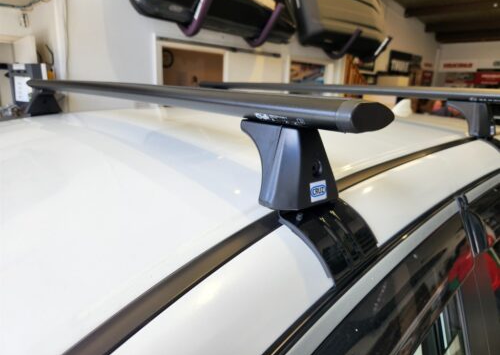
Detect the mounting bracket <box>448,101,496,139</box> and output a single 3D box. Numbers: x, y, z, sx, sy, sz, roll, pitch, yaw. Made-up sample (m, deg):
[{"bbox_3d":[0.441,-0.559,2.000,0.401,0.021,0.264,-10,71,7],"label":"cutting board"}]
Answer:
[{"bbox_3d":[0.569,-0.154,0.863,0.094,0.082,0.111,-11,20,-42],"label":"mounting bracket"}]

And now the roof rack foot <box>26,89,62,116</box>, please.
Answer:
[{"bbox_3d":[-0.690,-0.257,1.137,0.098,0.082,0.111,-11,20,-42],"label":"roof rack foot"}]

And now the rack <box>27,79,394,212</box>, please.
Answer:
[{"bbox_3d":[-0.326,-0.156,0.756,0.100,0.115,1.280,-11,20,-42],"label":"rack"}]

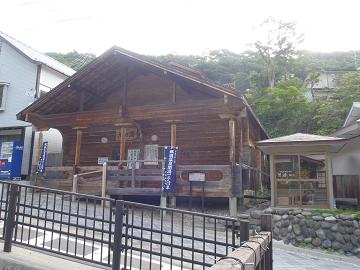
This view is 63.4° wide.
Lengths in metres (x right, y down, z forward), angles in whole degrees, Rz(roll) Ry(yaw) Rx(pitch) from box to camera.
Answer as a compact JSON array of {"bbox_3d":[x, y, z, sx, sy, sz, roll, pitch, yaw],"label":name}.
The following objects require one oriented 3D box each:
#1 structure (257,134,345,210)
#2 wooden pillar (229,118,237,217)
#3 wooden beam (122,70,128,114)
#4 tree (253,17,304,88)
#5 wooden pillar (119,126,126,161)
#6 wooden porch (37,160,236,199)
[{"bbox_3d":[4.660,1.306,11.318,2.936,2.806,2.600,-3,-11,21],"label":"structure"},{"bbox_3d":[2.086,1.234,11.555,0.250,3.834,0.250,-3,-11,21],"label":"wooden pillar"},{"bbox_3d":[-2.616,-2.135,14.016,0.190,2.362,0.190,-3,-11,21],"label":"wooden beam"},{"bbox_3d":[12.411,-10.520,37.247,6.500,10.010,6.200,-3,-11,19],"label":"tree"},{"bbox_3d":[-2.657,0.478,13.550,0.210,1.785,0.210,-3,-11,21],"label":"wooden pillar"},{"bbox_3d":[-2.387,2.190,14.025,10.506,1.316,1.950,-3,-11,21],"label":"wooden porch"}]

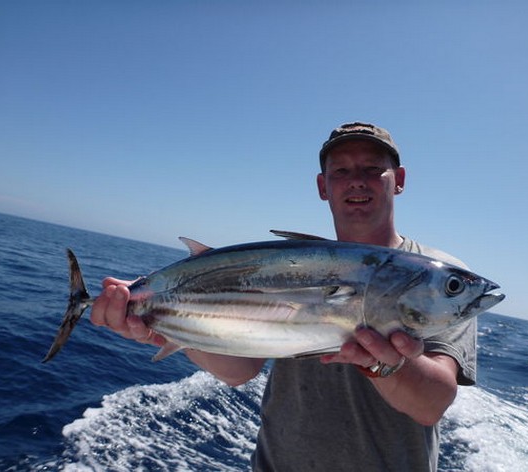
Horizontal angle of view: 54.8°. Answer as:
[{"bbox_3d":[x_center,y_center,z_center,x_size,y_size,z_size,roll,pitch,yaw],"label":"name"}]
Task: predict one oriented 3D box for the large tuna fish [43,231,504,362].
[{"bbox_3d":[-0.012,0.077,0.650,0.595,0.165,0.100,-2,-10,11],"label":"large tuna fish"}]

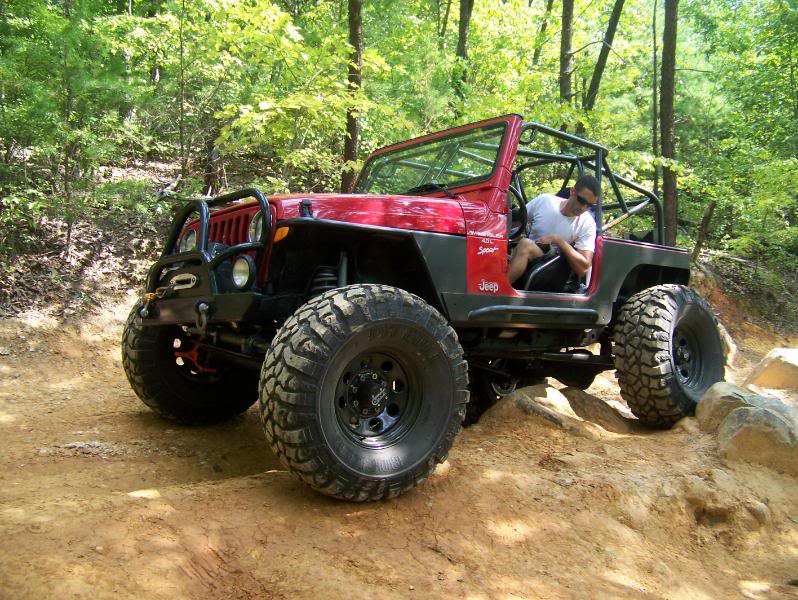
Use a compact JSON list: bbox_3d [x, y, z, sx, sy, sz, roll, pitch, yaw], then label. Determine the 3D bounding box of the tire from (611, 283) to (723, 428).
[{"bbox_3d":[1.762,0.376,5.212,0.920,0.920,0.340,3,-12,-42],"label":"tire"}]

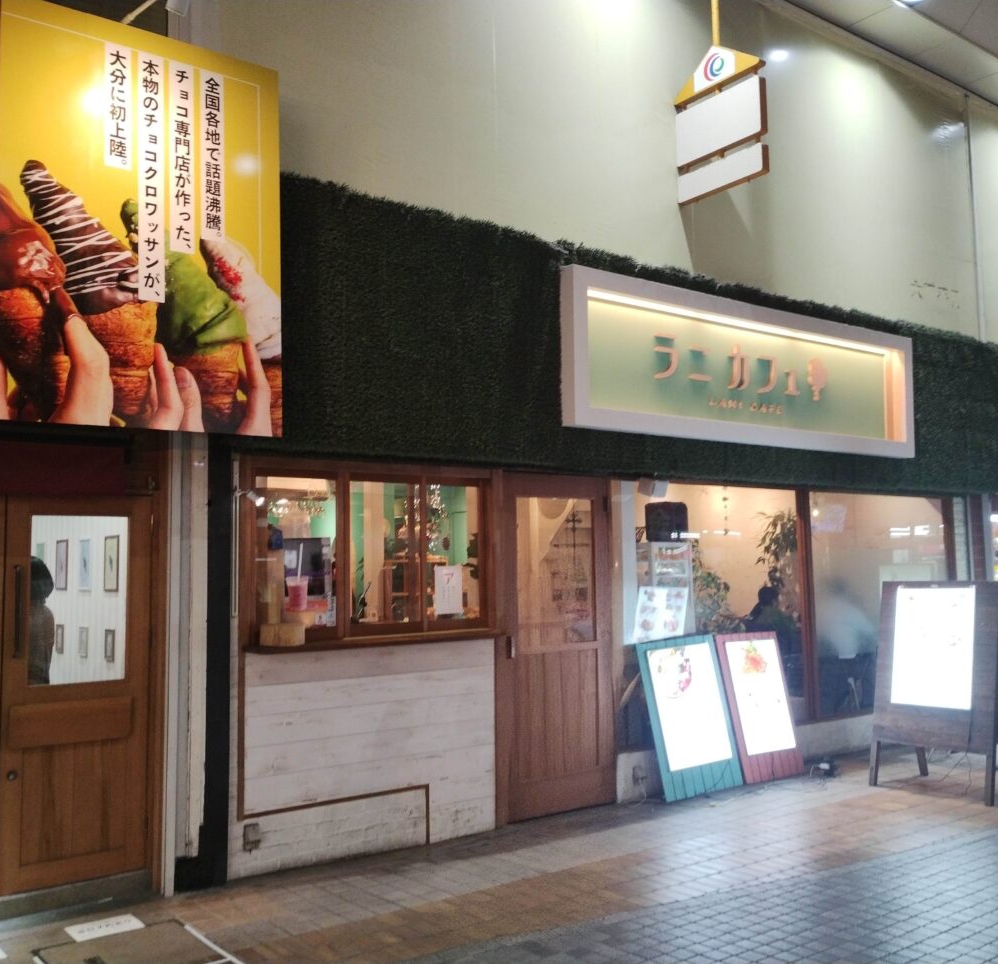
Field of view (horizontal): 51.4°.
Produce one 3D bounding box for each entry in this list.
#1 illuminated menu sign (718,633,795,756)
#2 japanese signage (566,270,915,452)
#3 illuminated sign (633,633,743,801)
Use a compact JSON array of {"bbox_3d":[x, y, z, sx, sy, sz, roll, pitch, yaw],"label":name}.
[{"bbox_3d":[2.026,1.692,8.092,0.633,0.942,0.060,3,-19,-37],"label":"illuminated menu sign"},{"bbox_3d":[1.969,-0.788,7.792,3.841,1.038,0.150,3,-6,-37],"label":"japanese signage"},{"bbox_3d":[1.378,1.704,7.557,0.810,1.101,0.060,3,-20,-37],"label":"illuminated sign"}]

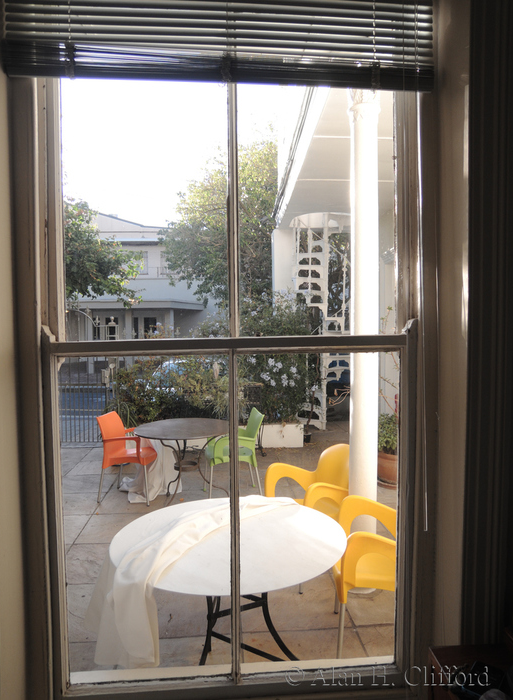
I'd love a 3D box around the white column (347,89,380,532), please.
[{"bbox_3d":[0.676,-0.160,3.040,0.205,3.320,0.205,0,1,0],"label":"white column"}]

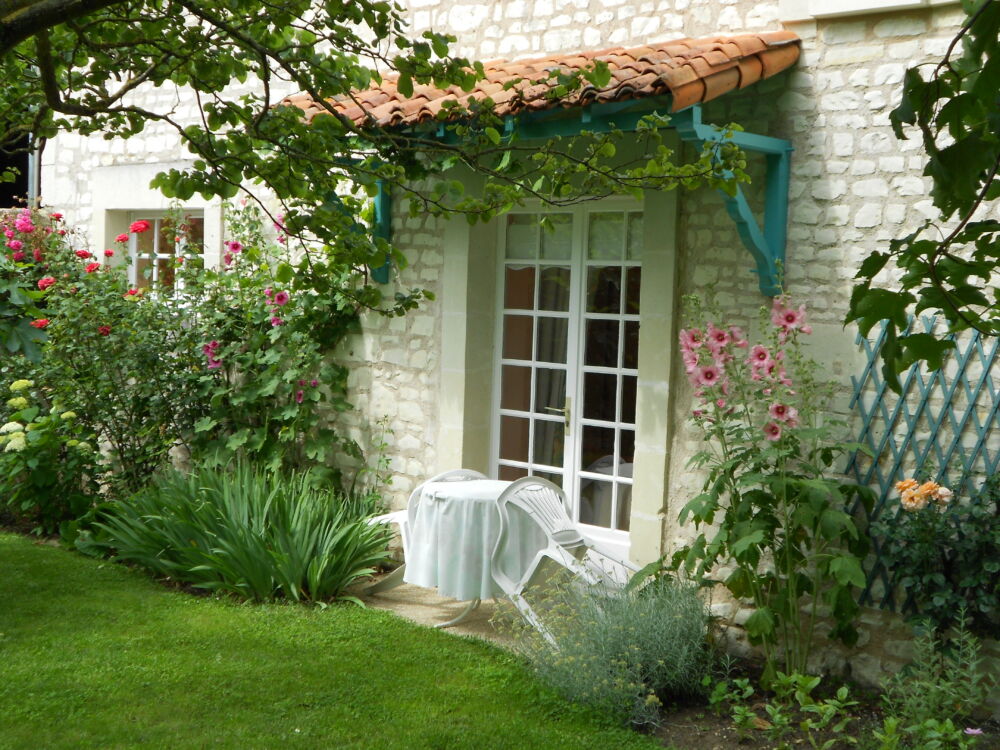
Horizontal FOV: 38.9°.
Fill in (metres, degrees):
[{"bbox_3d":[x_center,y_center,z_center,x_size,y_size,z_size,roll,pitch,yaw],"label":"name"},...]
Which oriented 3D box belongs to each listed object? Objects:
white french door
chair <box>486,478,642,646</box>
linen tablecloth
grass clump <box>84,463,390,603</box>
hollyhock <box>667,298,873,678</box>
[{"bbox_3d":[0.485,-0.032,9.007,1.340,2.170,0.090,5,5,40],"label":"white french door"},{"bbox_3d":[0.305,1.030,7.791,0.800,0.550,0.560,43,25,27],"label":"chair"},{"bbox_3d":[-0.083,1.034,8.215,0.850,0.740,0.850,2,4,0],"label":"linen tablecloth"},{"bbox_3d":[-1.746,0.953,9.466,2.250,0.640,1.000,5,5,40],"label":"grass clump"},{"bbox_3d":[1.445,0.573,7.421,0.780,1.950,0.620,5,5,40],"label":"hollyhock"}]

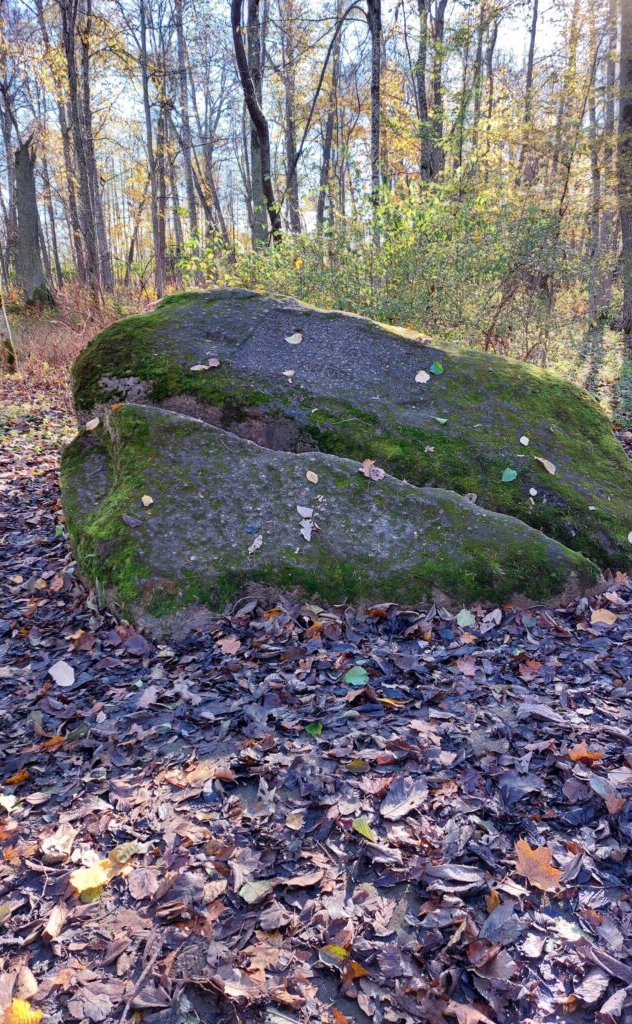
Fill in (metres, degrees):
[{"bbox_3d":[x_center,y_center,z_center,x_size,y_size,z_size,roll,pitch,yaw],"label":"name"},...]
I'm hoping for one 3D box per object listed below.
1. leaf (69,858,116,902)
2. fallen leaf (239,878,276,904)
[{"bbox_3d":[-0.568,0.936,1.804,0.118,0.030,0.115,-1,20,0],"label":"leaf"},{"bbox_3d":[-0.136,0.882,1.651,0.088,0.030,0.060,5,21,14],"label":"fallen leaf"}]

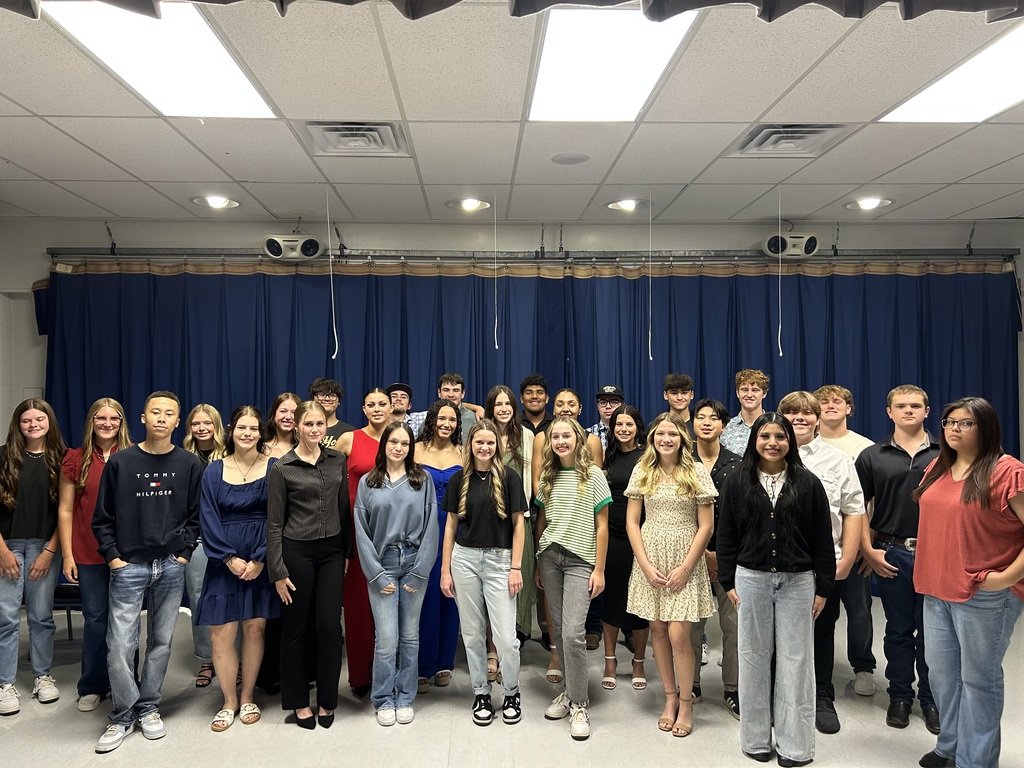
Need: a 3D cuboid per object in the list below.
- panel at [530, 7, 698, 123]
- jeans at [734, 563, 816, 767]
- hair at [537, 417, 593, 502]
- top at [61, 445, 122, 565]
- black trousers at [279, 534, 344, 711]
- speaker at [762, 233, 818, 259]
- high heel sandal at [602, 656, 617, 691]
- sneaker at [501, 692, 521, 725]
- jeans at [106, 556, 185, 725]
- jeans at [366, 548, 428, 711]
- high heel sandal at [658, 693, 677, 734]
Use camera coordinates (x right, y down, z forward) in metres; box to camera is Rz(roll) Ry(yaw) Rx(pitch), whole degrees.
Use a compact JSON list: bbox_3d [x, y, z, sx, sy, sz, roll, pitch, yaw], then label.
[{"bbox_3d":[0.391,-1.382,3.404,0.570,0.060,1.180,0,-1,-3],"label":"panel"},{"bbox_3d":[1.276,1.284,3.740,0.385,0.960,0.280,-1,0,17],"label":"jeans"},{"bbox_3d":[0.272,0.391,3.980,0.300,0.450,0.250,-1,-1,7],"label":"hair"},{"bbox_3d":[-2.306,0.677,4.320,0.450,0.670,0.260,0,-1,-19],"label":"top"},{"bbox_3d":[-1.092,1.280,4.190,0.345,0.955,0.260,0,0,-19],"label":"black trousers"},{"bbox_3d":[2.202,-1.093,6.080,0.400,0.190,0.210,0,9,-3],"label":"speaker"},{"bbox_3d":[0.580,1.683,4.520,0.085,0.155,0.220,-1,-1,10],"label":"high heel sandal"},{"bbox_3d":[0.000,1.726,4.135,0.108,0.120,0.280,0,-1,2],"label":"sneaker"},{"bbox_3d":[-1.938,1.306,4.090,0.400,0.925,0.310,0,0,-18],"label":"jeans"},{"bbox_3d":[-0.615,1.306,4.130,0.335,0.890,0.270,0,-1,-6],"label":"jeans"},{"bbox_3d":[0.829,1.725,4.080,0.086,0.130,0.235,-1,0,17],"label":"high heel sandal"}]

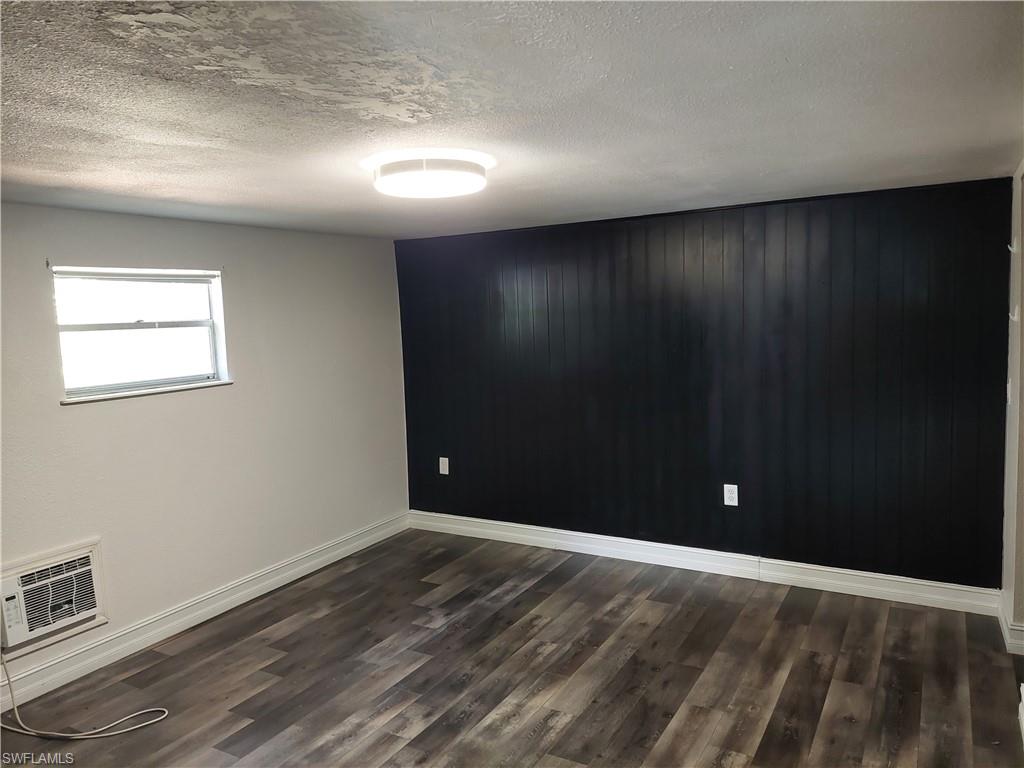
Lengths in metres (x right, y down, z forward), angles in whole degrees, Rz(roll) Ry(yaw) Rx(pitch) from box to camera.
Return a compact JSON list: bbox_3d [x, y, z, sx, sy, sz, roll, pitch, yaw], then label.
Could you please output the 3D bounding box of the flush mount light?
[{"bbox_3d":[-0.293,-0.744,2.551,0.470,0.090,0.470,-2,6,0],"label":"flush mount light"}]

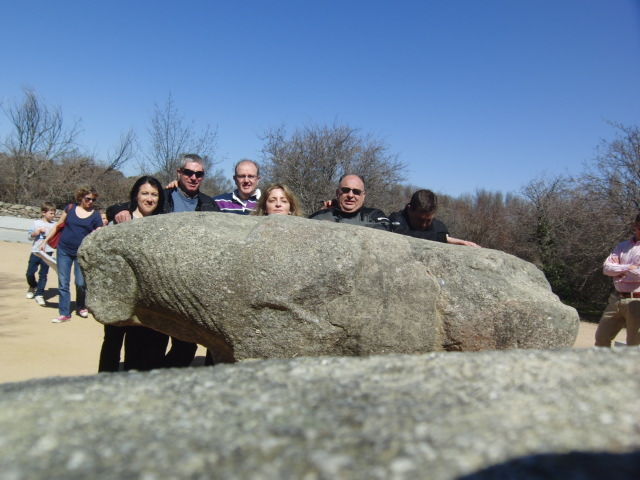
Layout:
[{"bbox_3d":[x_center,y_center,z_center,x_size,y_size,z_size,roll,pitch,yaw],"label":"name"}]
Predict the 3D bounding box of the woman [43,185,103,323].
[{"bbox_3d":[-2.938,0.169,6.526,0.660,1.574,0.450,4,2,-17],"label":"woman"}]

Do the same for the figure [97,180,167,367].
[{"bbox_3d":[-1.179,0.398,3.476,0.470,1.593,0.360,4,2,-9],"label":"figure"}]

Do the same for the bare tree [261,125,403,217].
[{"bbox_3d":[0.199,-1.048,14.565,3.800,3.957,3.600,4,2,0],"label":"bare tree"}]

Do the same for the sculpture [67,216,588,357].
[{"bbox_3d":[0.014,0.609,3.023,2.650,1.350,0.780,4,2,0],"label":"sculpture"}]

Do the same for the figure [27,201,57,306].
[{"bbox_3d":[-3.692,0.187,7.323,0.400,1.367,0.400,3,2,-41],"label":"figure"}]

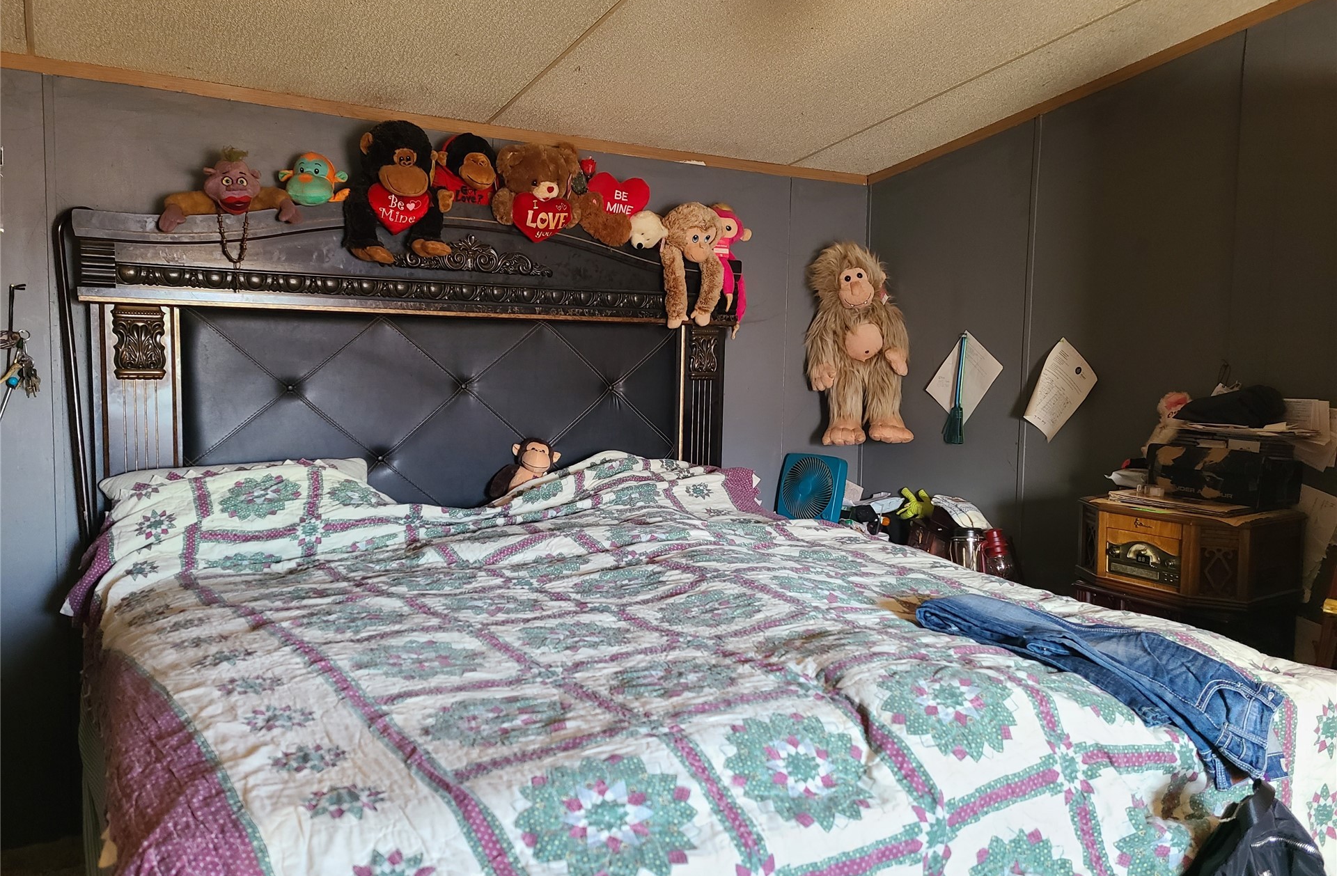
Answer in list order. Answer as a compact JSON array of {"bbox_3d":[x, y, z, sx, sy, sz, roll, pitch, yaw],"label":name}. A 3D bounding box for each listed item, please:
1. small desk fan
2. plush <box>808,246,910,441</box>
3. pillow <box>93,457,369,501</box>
[{"bbox_3d":[0.529,0.189,3.700,0.250,0.262,0.080,5,-5,43],"label":"small desk fan"},{"bbox_3d":[0.727,-0.363,3.860,0.390,0.760,0.220,1,4,-1],"label":"plush"},{"bbox_3d":[-1.075,0.225,2.598,0.680,0.160,0.430,-2,26,-31],"label":"pillow"}]

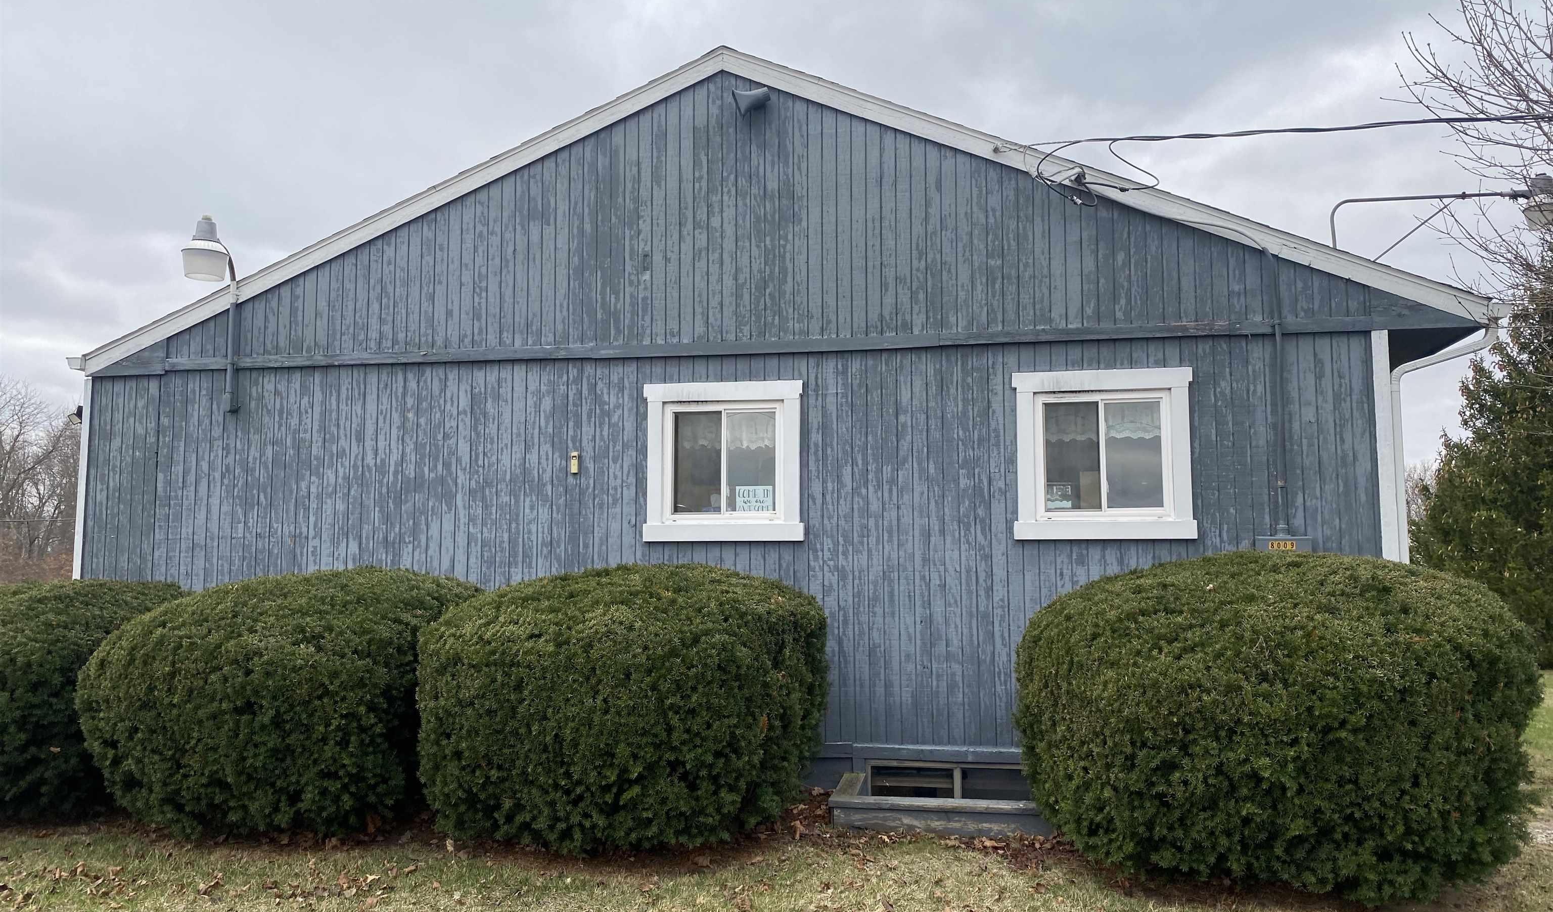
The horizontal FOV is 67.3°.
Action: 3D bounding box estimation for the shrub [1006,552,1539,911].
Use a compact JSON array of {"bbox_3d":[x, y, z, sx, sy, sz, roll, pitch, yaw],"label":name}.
[{"bbox_3d":[2.511,1.316,6.154,2.430,1.601,1.838,-1,-5,10],"label":"shrub"}]

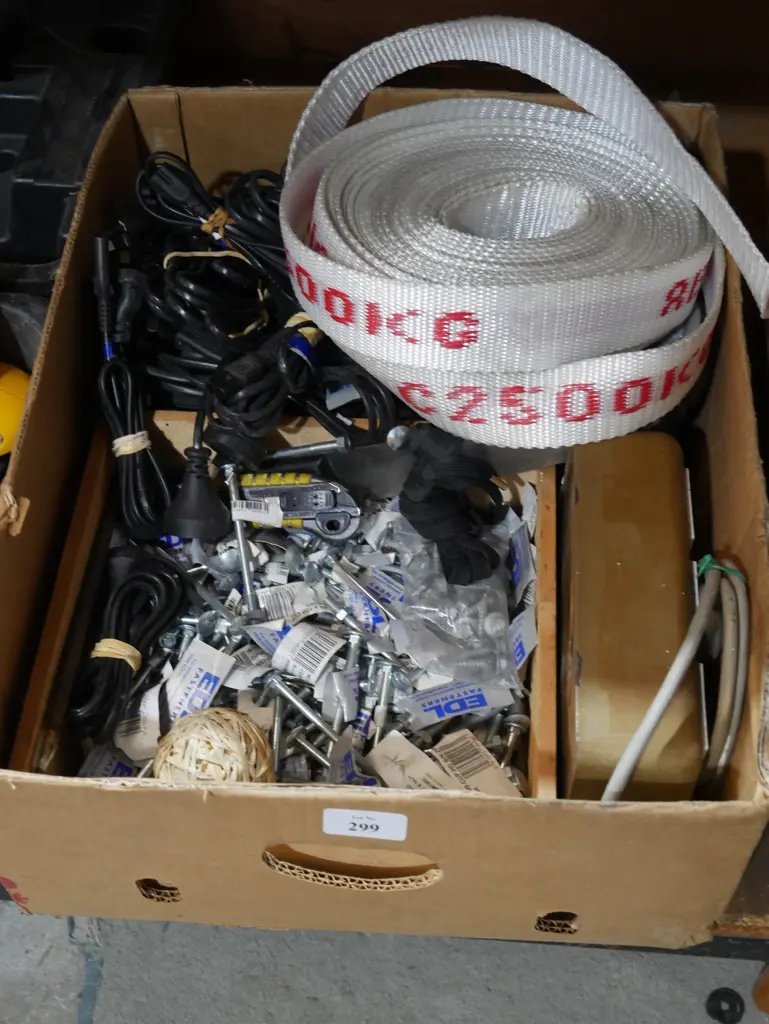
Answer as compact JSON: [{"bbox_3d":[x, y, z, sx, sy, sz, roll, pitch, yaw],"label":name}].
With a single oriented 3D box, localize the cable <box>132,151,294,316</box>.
[{"bbox_3d":[-0.117,-0.191,1.018,0.080,0.055,0.145,-32,59,-22],"label":"cable"}]

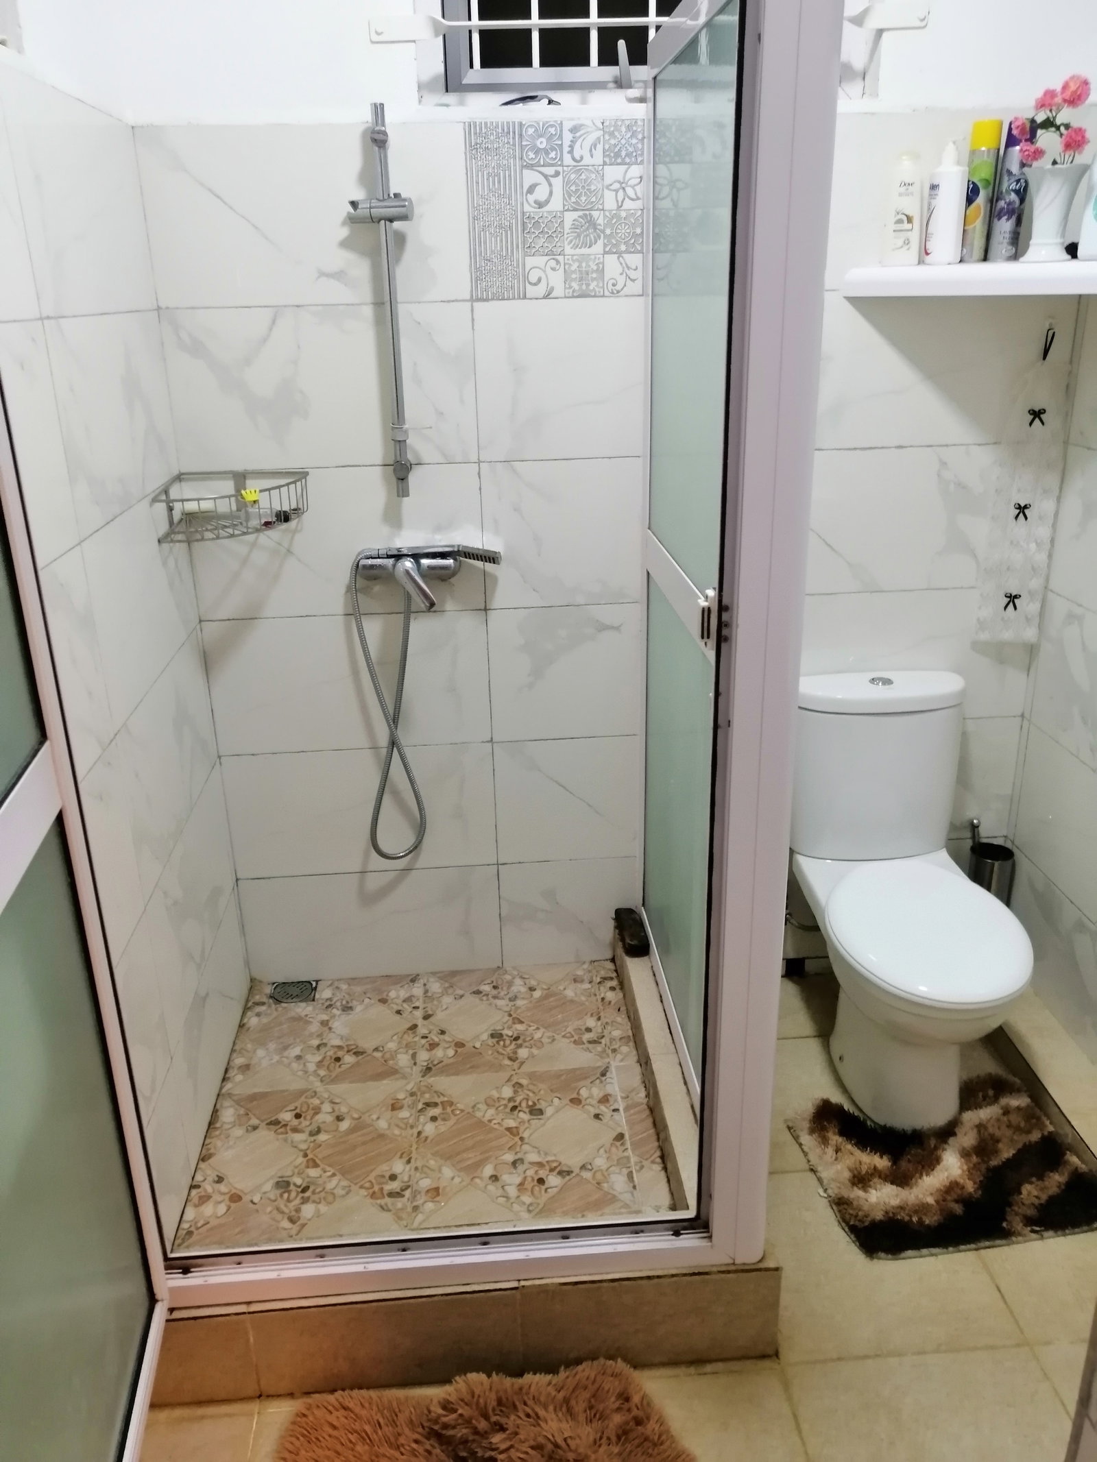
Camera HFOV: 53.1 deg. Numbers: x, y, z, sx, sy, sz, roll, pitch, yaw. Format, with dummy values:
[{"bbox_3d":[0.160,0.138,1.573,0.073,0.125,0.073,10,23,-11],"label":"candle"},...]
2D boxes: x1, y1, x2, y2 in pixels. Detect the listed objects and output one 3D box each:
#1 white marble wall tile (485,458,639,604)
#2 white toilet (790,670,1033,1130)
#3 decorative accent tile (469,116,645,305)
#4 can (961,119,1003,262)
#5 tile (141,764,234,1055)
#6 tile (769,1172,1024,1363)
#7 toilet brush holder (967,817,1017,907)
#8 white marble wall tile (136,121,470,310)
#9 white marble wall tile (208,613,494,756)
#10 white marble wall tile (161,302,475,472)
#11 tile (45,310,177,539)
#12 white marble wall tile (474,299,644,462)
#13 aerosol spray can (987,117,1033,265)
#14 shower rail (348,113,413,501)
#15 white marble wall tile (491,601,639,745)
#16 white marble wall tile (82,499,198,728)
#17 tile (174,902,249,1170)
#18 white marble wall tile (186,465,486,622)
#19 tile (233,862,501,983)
[{"bbox_3d":[0.101,-0.407,2.257,0.470,0.302,0.010,-3,22,-3],"label":"white marble wall tile"},{"bbox_3d":[0.733,0.363,2.233,0.370,0.808,0.690,-3,22,-3],"label":"white toilet"},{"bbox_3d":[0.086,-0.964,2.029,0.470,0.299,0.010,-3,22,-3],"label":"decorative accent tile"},{"bbox_3d":[0.782,-0.973,1.984,0.056,0.232,0.056,-1,22,1],"label":"can"},{"bbox_3d":[-0.692,0.309,2.156,0.010,0.302,0.610,-3,22,-3],"label":"tile"},{"bbox_3d":[0.558,0.929,1.945,0.399,0.010,0.399,-3,22,-3],"label":"tile"},{"bbox_3d":[1.020,0.363,2.560,0.102,0.354,0.100,-3,22,-4],"label":"toilet brush holder"},{"bbox_3d":[-0.436,-0.929,1.986,0.583,0.293,0.010,-3,22,-4],"label":"white marble wall tile"},{"bbox_3d":[-0.417,-0.100,2.326,0.583,0.300,0.010,-3,22,-4],"label":"white marble wall tile"},{"bbox_3d":[-0.430,-0.655,2.099,0.583,0.300,0.010,-3,22,-4],"label":"white marble wall tile"},{"bbox_3d":[-0.701,-0.523,1.794,0.010,0.300,0.610,-3,22,-4],"label":"tile"},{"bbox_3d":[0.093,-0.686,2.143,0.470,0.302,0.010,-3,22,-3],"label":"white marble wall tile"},{"bbox_3d":[0.841,-0.977,1.988,0.051,0.231,0.051,0,22,4],"label":"aerosol spray can"},{"bbox_3d":[-0.292,-0.775,2.030,0.112,0.675,0.080,-3,22,-3],"label":"shower rail"},{"bbox_3d":[0.172,-0.129,2.364,0.600,0.300,0.010,-3,22,-4],"label":"white marble wall tile"},{"bbox_3d":[-0.699,-0.250,1.928,0.010,0.302,0.610,-3,22,-3],"label":"white marble wall tile"},{"bbox_3d":[-0.676,0.573,2.244,0.010,0.272,0.610,-3,22,-4],"label":"tile"},{"bbox_3d":[-0.423,-0.378,2.213,0.583,0.300,0.010,-3,22,-4],"label":"white marble wall tile"},{"bbox_3d":[-0.409,0.448,2.569,0.598,0.281,0.010,-3,22,-3],"label":"tile"}]

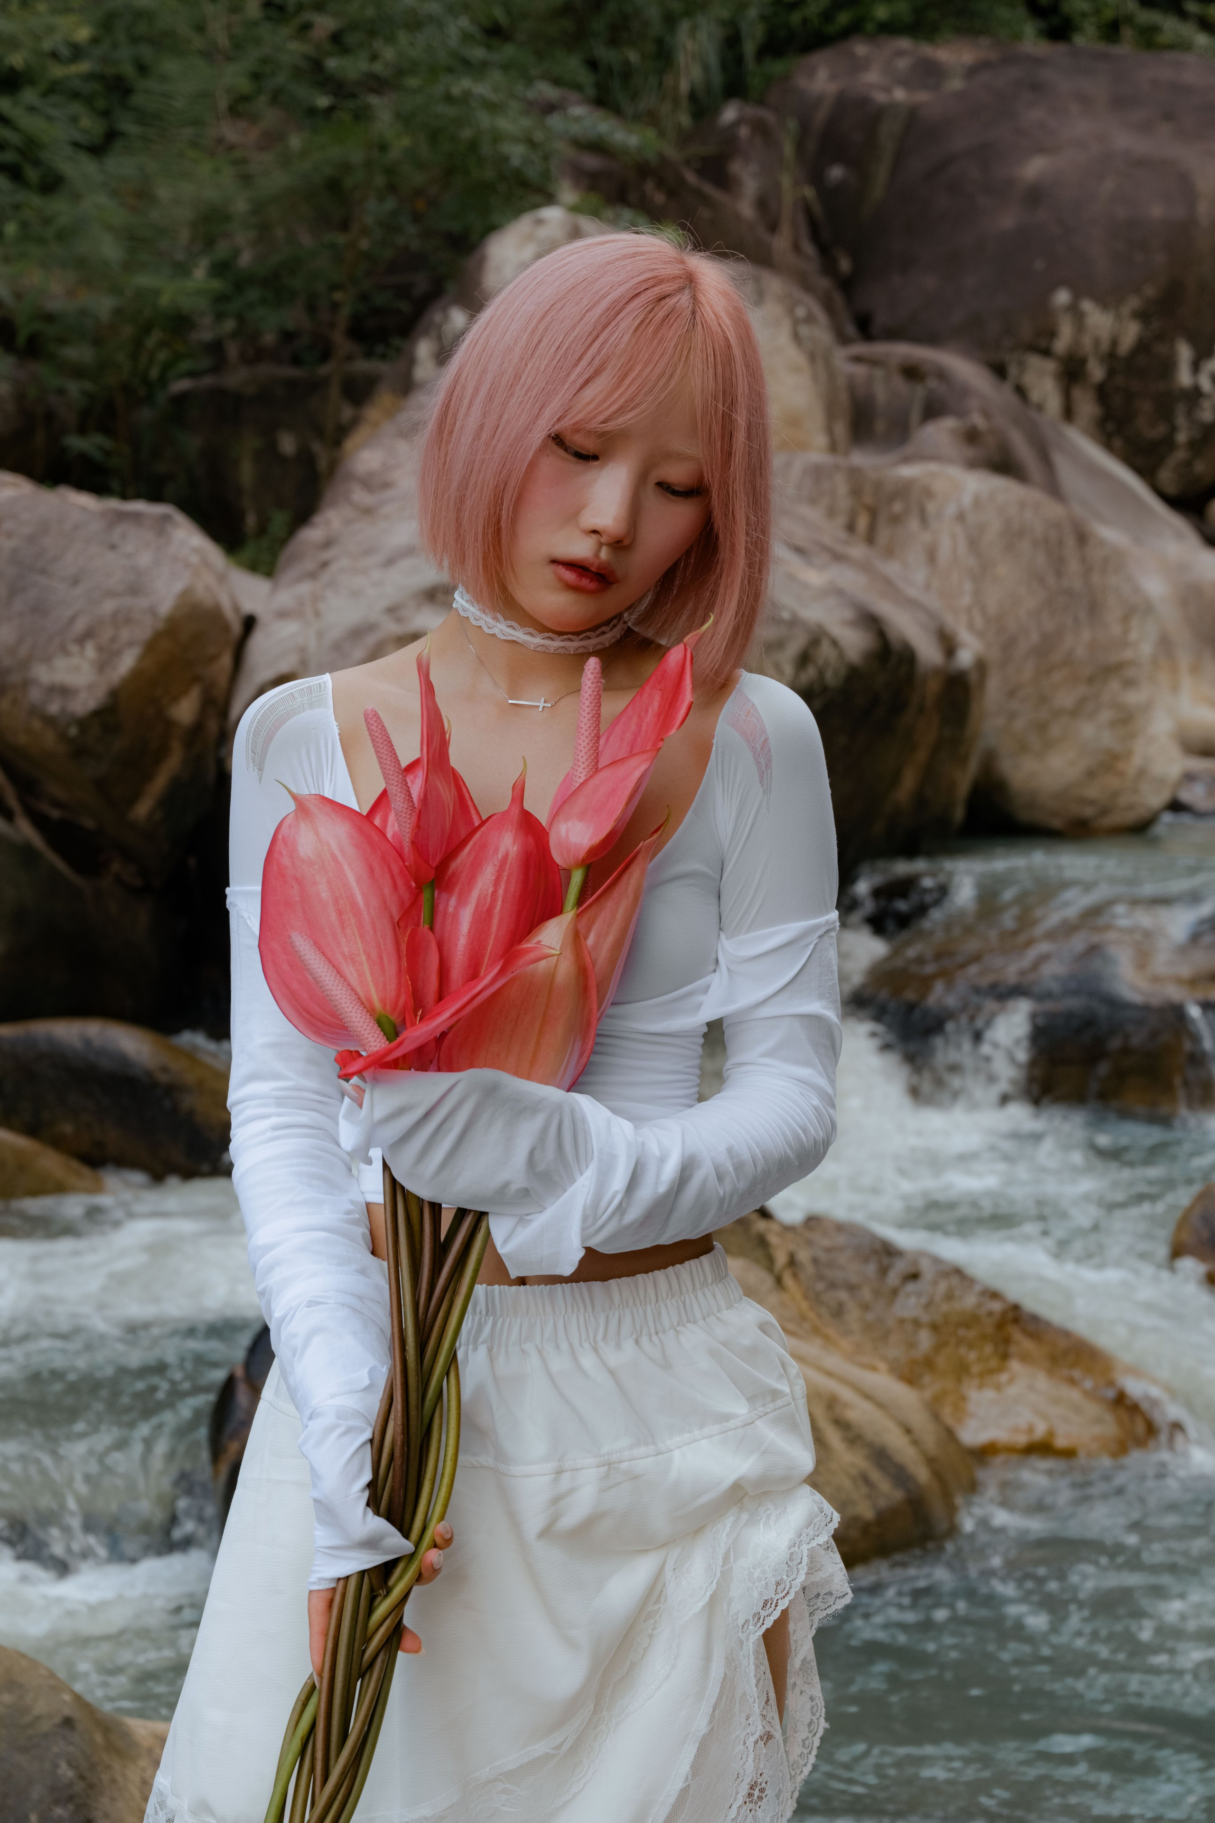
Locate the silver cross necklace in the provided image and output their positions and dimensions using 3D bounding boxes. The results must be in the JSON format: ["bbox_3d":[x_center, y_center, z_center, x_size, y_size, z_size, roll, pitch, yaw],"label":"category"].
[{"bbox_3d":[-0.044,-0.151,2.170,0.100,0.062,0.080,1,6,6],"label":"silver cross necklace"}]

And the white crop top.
[{"bbox_3d":[-0.045,0.133,2.200,0.375,0.535,0.280,1,6,7],"label":"white crop top"}]

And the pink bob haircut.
[{"bbox_3d":[-0.005,-0.278,2.200,0.220,0.265,0.235,10,14,-10],"label":"pink bob haircut"}]

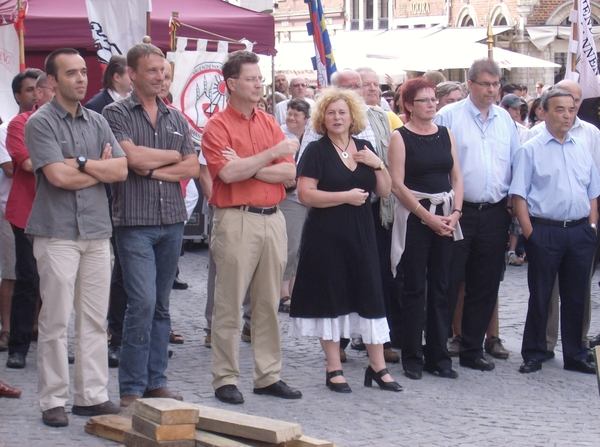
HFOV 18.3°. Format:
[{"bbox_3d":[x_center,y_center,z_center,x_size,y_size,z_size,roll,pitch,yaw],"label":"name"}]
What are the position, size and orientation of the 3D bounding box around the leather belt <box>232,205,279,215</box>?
[{"bbox_3d":[-0.276,-0.078,9.710,0.370,0.050,0.280,-2,4,-37],"label":"leather belt"}]

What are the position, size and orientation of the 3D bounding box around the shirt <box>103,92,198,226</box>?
[{"bbox_3d":[-0.765,-0.325,9.490,0.500,0.690,0.300,-2,3,-29],"label":"shirt"}]

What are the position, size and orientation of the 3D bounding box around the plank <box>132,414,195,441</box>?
[{"bbox_3d":[-0.596,0.888,8.166,0.170,0.061,0.400,-1,3,-20],"label":"plank"}]

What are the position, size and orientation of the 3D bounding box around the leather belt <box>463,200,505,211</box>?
[{"bbox_3d":[1.034,-0.109,11.000,0.400,0.055,0.300,-1,4,-20],"label":"leather belt"}]

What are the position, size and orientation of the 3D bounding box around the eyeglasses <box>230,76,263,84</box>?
[{"bbox_3d":[-0.274,-0.740,9.660,0.140,0.040,0.140,3,4,43],"label":"eyeglasses"}]

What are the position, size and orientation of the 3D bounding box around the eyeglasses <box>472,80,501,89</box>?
[{"bbox_3d":[1.079,-0.823,10.980,0.145,0.038,0.145,-1,11,-25],"label":"eyeglasses"}]

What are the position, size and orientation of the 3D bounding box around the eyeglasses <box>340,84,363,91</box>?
[{"bbox_3d":[0.306,-0.828,11.330,0.140,0.040,0.140,-2,10,-28],"label":"eyeglasses"}]

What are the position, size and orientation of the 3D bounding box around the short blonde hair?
[{"bbox_3d":[0.213,-0.611,10.180,0.300,0.275,0.260,0,3,6],"label":"short blonde hair"}]

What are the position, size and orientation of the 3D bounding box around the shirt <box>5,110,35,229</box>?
[{"bbox_3d":[-1.518,-0.331,11.050,0.520,0.730,0.310,-2,4,-32],"label":"shirt"}]

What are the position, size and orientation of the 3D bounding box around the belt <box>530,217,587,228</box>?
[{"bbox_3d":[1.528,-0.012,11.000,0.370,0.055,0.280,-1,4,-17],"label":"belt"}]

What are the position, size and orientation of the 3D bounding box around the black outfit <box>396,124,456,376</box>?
[{"bbox_3d":[0.723,0.149,10.720,0.390,1.430,0.290,-1,4,-22],"label":"black outfit"}]

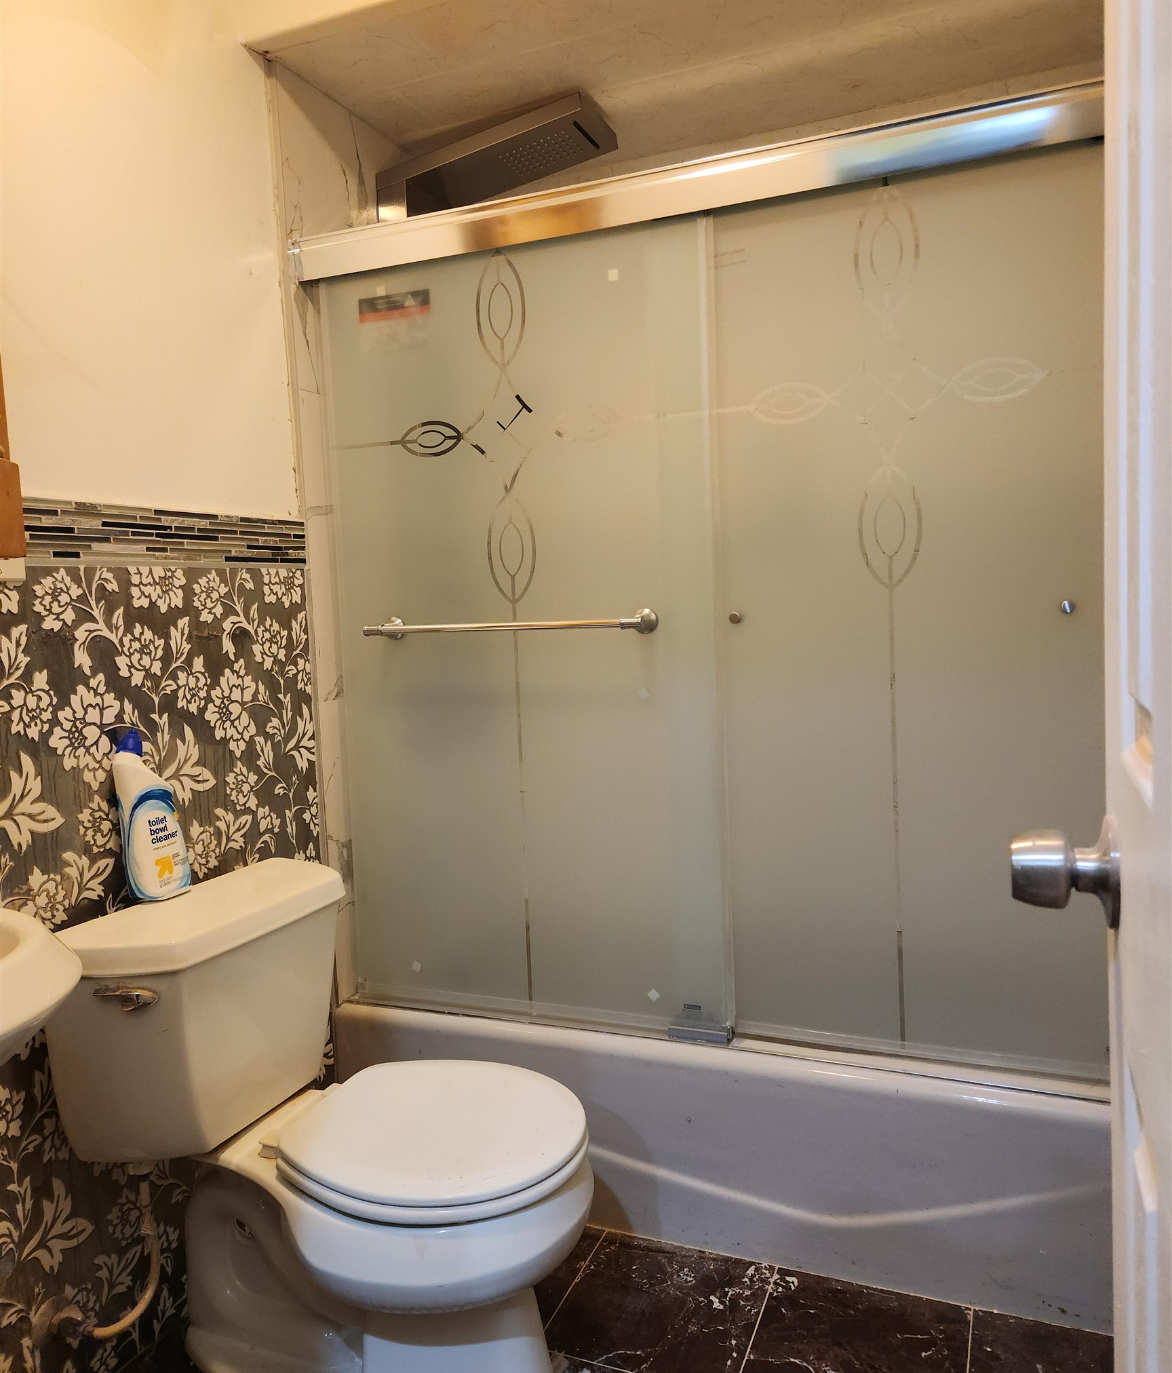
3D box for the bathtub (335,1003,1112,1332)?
[{"bbox_3d":[0.364,0.754,2.094,1.510,0.360,0.740,0,5,22],"label":"bathtub"}]

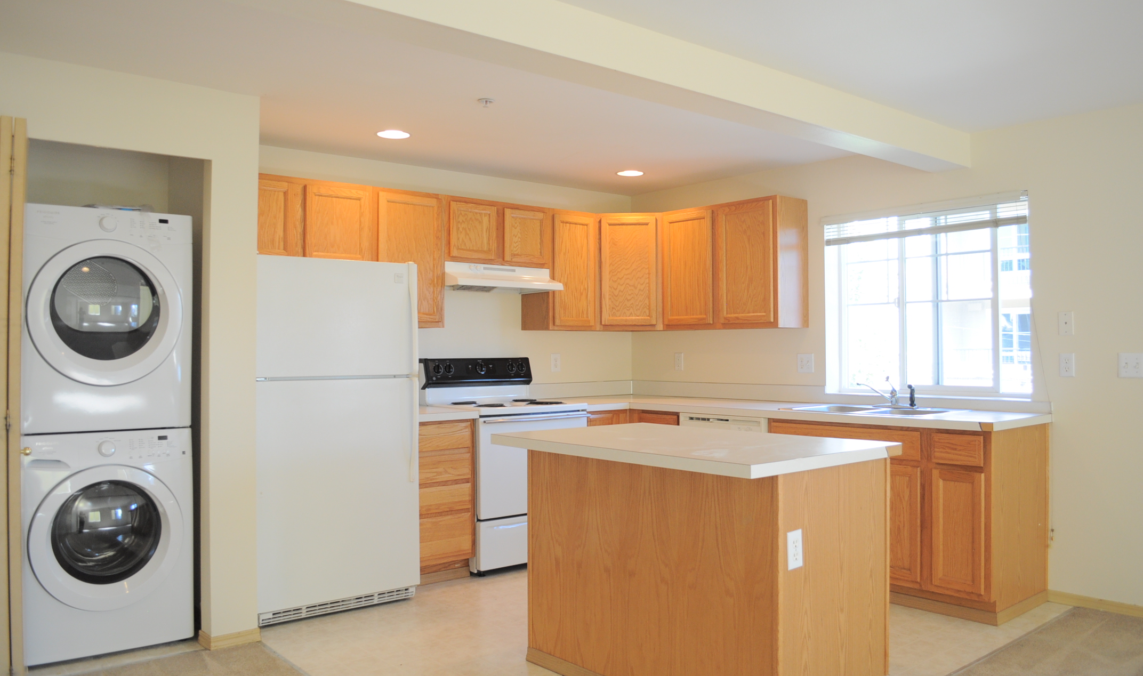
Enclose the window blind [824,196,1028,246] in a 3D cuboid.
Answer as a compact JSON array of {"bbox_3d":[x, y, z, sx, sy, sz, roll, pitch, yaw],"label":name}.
[{"bbox_3d":[1.863,-0.635,4.632,0.060,0.176,1.159,0,-1,-40],"label":"window blind"}]

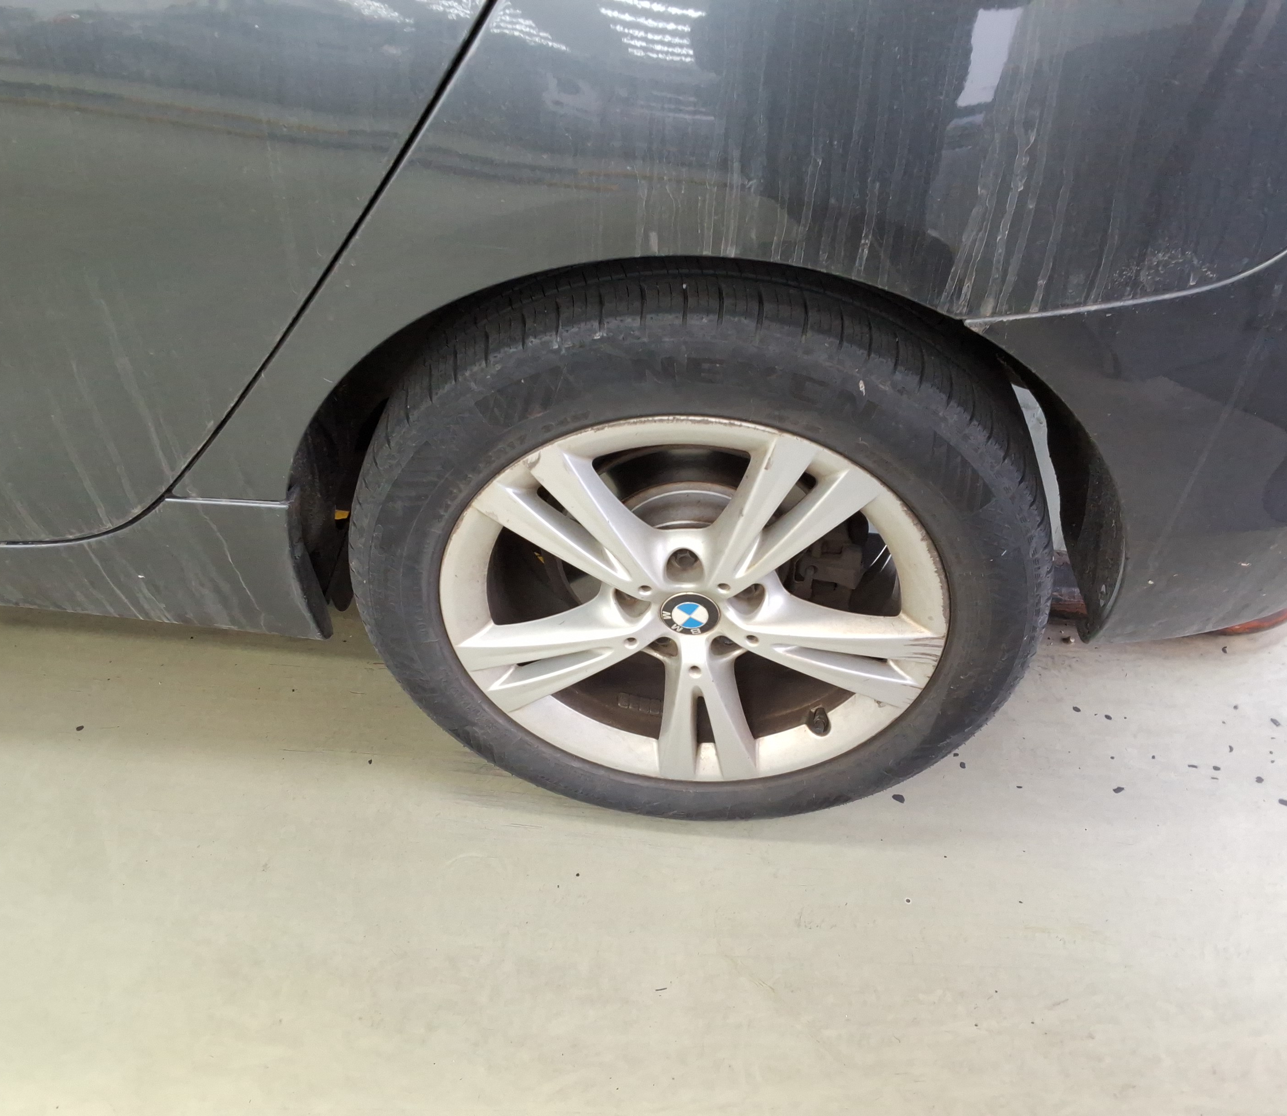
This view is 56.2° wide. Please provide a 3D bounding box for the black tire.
[{"bbox_3d":[0.051,-0.004,1.187,0.657,0.650,0.215,4,43,3],"label":"black tire"}]

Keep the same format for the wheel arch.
[{"bbox_3d":[0.053,-0.115,1.050,0.745,0.420,0.180,4,43,3],"label":"wheel arch"}]

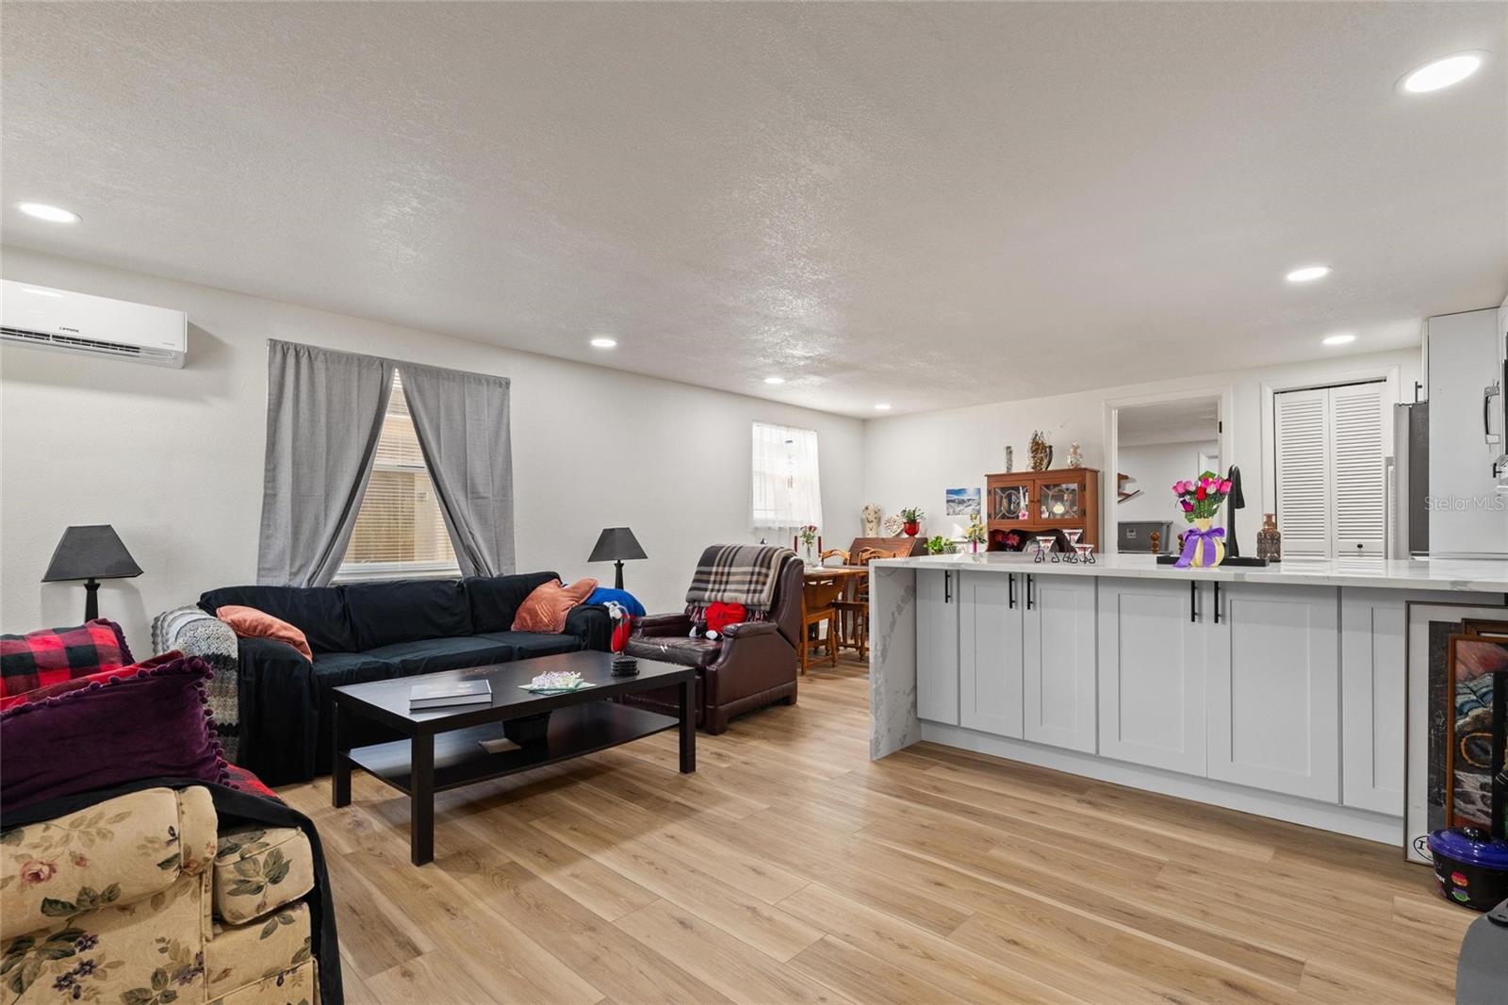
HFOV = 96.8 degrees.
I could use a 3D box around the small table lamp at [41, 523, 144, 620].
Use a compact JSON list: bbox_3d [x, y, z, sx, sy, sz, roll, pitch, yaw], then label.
[{"bbox_3d":[-2.605,0.365,2.650,0.280,0.555,0.280,-2,-3,43],"label":"small table lamp"}]

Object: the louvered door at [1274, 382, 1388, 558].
[{"bbox_3d":[3.957,0.216,4.591,0.590,2.010,0.040,-2,-3,43],"label":"louvered door"}]

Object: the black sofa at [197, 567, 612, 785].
[{"bbox_3d":[-1.717,0.800,3.551,0.770,0.790,1.910,-2,-3,43],"label":"black sofa"}]

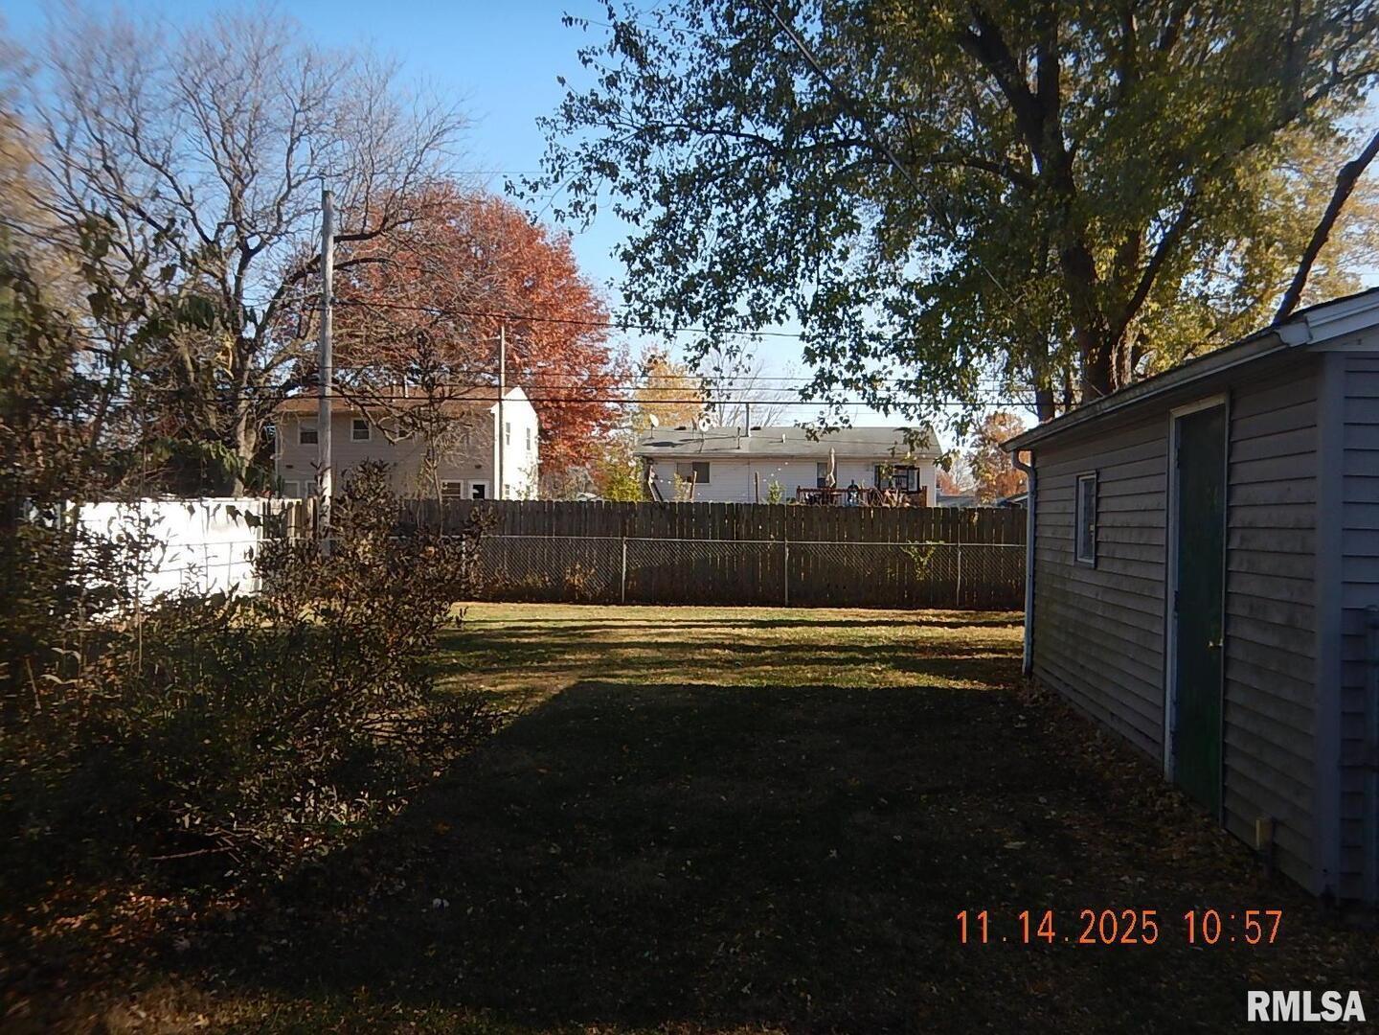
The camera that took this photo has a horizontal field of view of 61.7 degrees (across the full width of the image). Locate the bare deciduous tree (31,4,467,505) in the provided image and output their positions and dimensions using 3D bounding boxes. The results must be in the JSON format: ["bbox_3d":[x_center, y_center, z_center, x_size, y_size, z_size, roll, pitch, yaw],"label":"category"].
[{"bbox_3d":[-12.741,-6.639,33.000,12.700,15.900,12.000,1,0,0],"label":"bare deciduous tree"}]

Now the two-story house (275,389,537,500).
[{"bbox_3d":[-13.884,-2.793,58.520,11.200,7.600,8.400,1,0,6],"label":"two-story house"}]

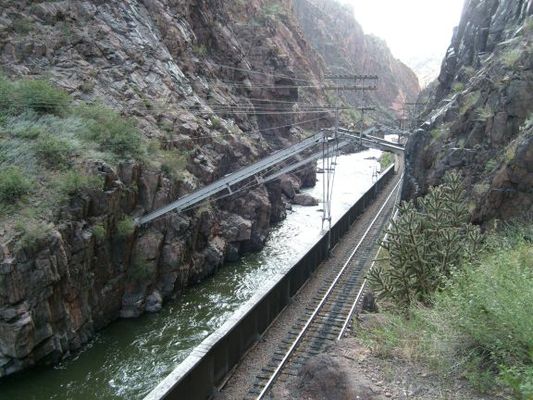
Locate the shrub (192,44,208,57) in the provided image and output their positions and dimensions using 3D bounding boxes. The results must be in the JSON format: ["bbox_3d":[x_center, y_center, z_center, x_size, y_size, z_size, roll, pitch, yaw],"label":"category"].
[{"bbox_3d":[-10.163,-23.021,83.000,2.460,1.760,2.090,0,8,0],"label":"shrub"}]

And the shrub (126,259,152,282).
[{"bbox_3d":[-9.189,5.101,39.000,1.880,1.650,1.600,0,8,0],"label":"shrub"}]

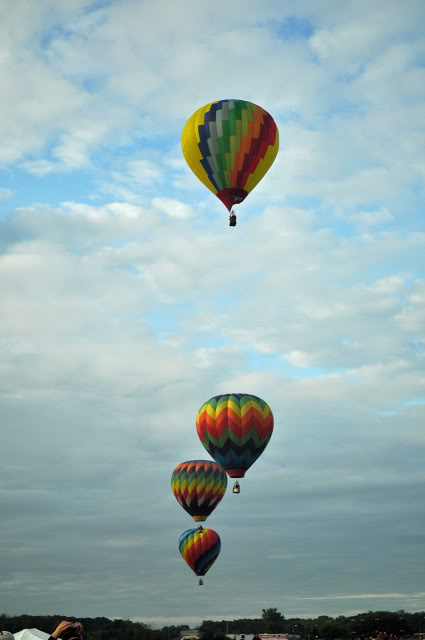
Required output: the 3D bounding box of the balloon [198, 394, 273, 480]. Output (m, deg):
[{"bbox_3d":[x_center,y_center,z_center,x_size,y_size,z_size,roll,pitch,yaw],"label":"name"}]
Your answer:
[{"bbox_3d":[4.715,24.085,218.132,16.000,17.900,16.000,0,-16,1],"label":"balloon"}]

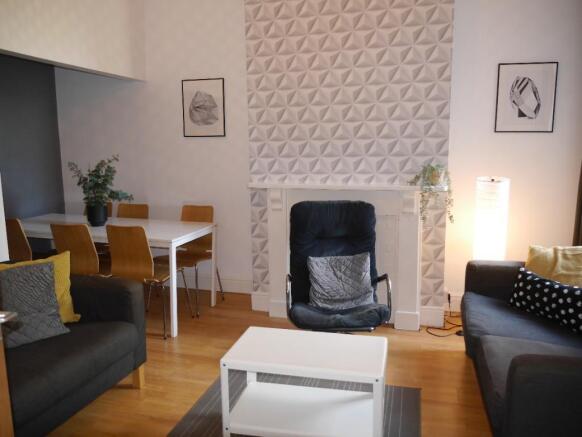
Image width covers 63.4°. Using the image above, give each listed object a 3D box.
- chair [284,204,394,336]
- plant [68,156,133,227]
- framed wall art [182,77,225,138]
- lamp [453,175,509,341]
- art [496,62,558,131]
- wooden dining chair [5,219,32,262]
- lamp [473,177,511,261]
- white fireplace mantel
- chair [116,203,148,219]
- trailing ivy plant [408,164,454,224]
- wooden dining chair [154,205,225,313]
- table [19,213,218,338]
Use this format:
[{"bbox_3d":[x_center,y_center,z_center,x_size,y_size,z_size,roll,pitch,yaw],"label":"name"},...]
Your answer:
[{"bbox_3d":[0.293,0.427,3.172,0.635,1.040,0.690,0,9,0],"label":"chair"},{"bbox_3d":[-1.571,-0.229,3.892,0.510,0.594,0.430,0,9,0],"label":"plant"},{"bbox_3d":[-0.823,-1.036,4.440,0.420,0.525,0.025,2,9,16],"label":"framed wall art"},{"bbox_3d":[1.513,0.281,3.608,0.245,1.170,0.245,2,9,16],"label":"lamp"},{"bbox_3d":[1.834,-0.937,3.663,0.420,0.525,0.025,2,9,16],"label":"art"},{"bbox_3d":[-2.183,0.382,3.961,0.450,0.850,0.540,3,10,15],"label":"wooden dining chair"},{"bbox_3d":[1.518,0.280,3.617,0.235,1.170,0.235,2,9,16],"label":"lamp"},{"bbox_3d":[0.409,0.288,3.757,1.490,1.125,0.200,2,9,16],"label":"white fireplace mantel"},{"bbox_3d":[-1.587,0.322,4.339,0.450,0.850,0.530,3,10,15],"label":"chair"},{"bbox_3d":[1.018,-0.175,3.430,0.340,0.440,0.260,3,10,15],"label":"trailing ivy plant"},{"bbox_3d":[-0.938,0.357,4.219,0.480,0.870,0.550,2,9,16],"label":"wooden dining chair"},{"bbox_3d":[-1.586,0.428,4.034,1.750,0.742,0.735,3,10,16],"label":"table"}]

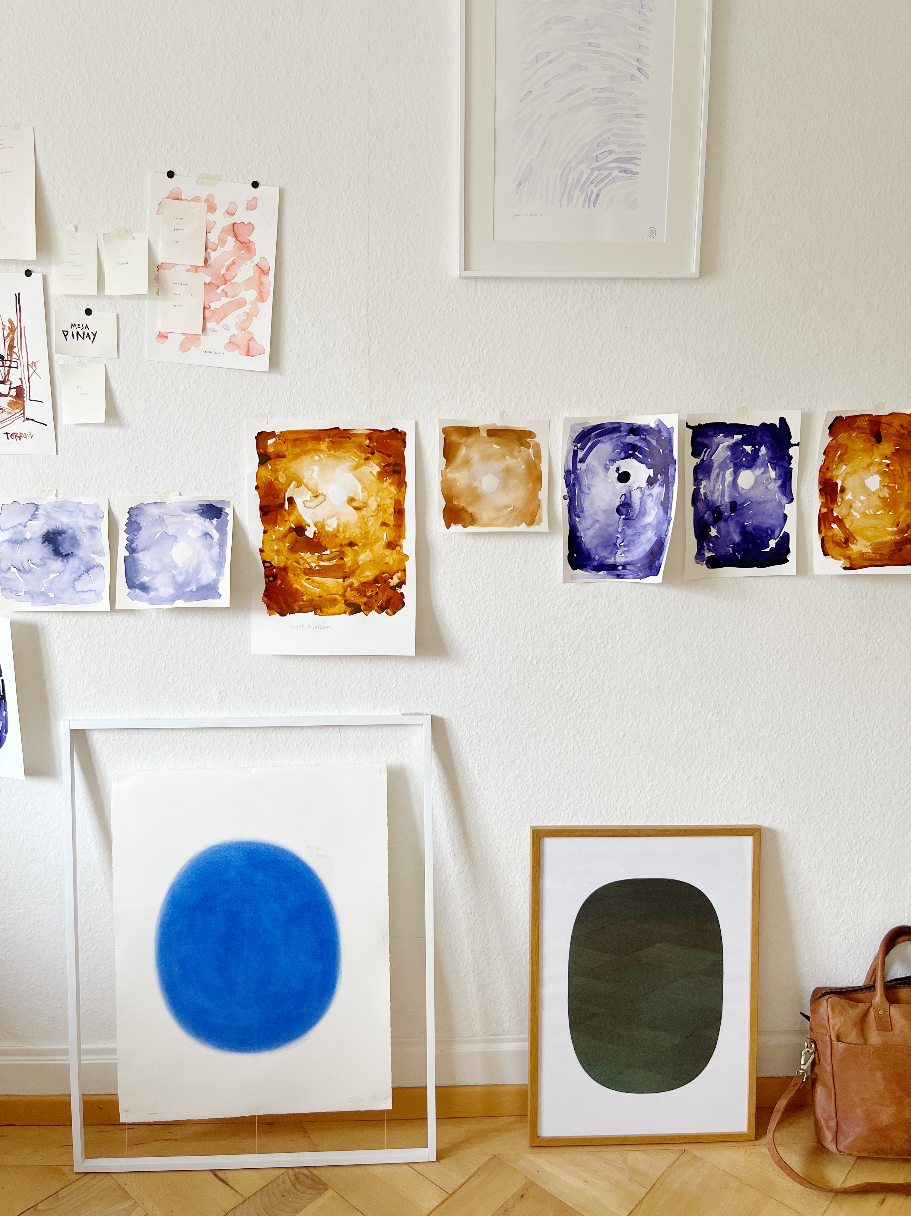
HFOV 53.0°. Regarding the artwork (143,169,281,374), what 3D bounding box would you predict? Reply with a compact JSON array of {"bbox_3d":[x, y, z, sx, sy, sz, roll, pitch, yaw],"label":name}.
[{"bbox_3d":[-0.413,-0.565,1.546,0.212,0.303,0.012,5,9,-3],"label":"artwork"}]

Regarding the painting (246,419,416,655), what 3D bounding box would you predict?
[{"bbox_3d":[-0.219,-0.120,1.628,0.297,0.418,0.012,0,10,-2],"label":"painting"}]

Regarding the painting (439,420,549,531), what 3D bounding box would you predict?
[{"bbox_3d":[0.068,-0.233,1.619,0.197,0.197,0.012,0,10,-2],"label":"painting"}]

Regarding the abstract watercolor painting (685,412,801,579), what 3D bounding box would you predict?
[{"bbox_3d":[0.515,-0.202,1.640,0.205,0.295,0.015,-2,10,-2],"label":"abstract watercolor painting"}]

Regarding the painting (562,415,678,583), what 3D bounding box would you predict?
[{"bbox_3d":[0.290,-0.192,1.630,0.202,0.298,0.020,0,10,-2],"label":"painting"}]

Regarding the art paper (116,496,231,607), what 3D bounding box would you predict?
[{"bbox_3d":[-0.498,-0.098,1.619,0.200,0.200,0.015,2,9,-2],"label":"art paper"}]

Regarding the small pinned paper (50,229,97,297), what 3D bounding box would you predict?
[{"bbox_3d":[-0.639,-0.577,1.536,0.075,0.099,0.010,1,9,-2],"label":"small pinned paper"}]

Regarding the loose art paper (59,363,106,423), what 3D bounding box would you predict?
[{"bbox_3d":[-0.638,-0.368,1.570,0.075,0.099,0.012,0,10,-2],"label":"loose art paper"}]

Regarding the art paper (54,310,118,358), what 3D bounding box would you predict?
[{"bbox_3d":[-0.628,-0.466,1.556,0.104,0.074,0.008,3,9,-3],"label":"art paper"}]

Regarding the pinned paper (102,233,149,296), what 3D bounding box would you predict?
[{"bbox_3d":[-0.554,-0.578,1.539,0.075,0.099,0.010,1,9,-2],"label":"pinned paper"}]

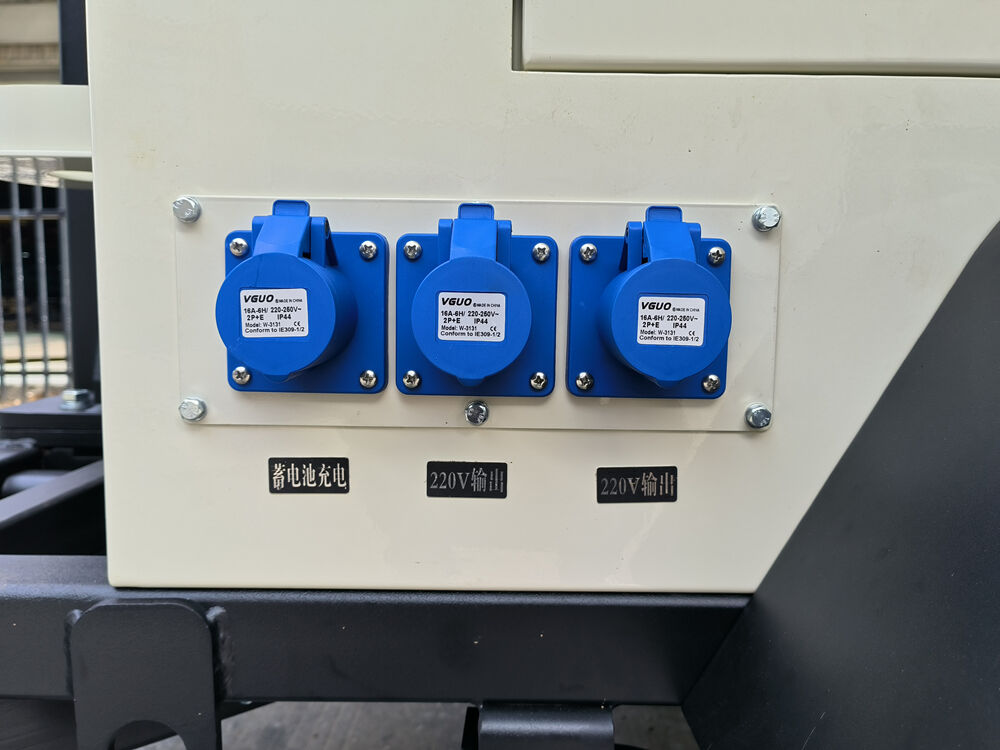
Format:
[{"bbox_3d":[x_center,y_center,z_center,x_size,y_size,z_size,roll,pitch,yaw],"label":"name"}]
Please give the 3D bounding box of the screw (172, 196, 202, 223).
[{"bbox_3d":[-0.149,-0.079,0.371,0.012,0.012,0.007,1,5,0],"label":"screw"}]

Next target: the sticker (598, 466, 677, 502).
[{"bbox_3d":[0.068,0.055,0.387,0.039,0.018,0.001,1,5,0],"label":"sticker"}]

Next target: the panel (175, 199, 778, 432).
[{"bbox_3d":[-0.011,-0.029,0.381,0.292,0.110,0.003,1,5,0],"label":"panel"}]

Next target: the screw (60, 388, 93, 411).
[{"bbox_3d":[-0.368,0.022,0.680,0.030,0.016,0.030,1,5,0],"label":"screw"}]

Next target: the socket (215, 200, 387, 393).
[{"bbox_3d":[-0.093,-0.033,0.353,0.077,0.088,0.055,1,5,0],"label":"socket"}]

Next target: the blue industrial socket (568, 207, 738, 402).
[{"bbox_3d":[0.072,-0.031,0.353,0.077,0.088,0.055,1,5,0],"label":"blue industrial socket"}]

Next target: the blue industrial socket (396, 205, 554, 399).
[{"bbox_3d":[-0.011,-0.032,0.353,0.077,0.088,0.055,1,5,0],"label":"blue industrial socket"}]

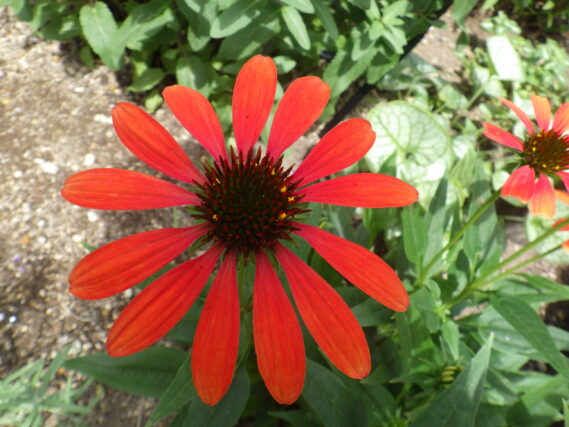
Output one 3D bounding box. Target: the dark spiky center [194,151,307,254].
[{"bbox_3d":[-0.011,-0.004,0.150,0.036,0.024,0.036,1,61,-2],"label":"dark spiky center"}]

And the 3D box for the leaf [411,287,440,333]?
[{"bbox_3d":[0.137,0.094,0.450,0.032,0.012,0.041,5,68,18],"label":"leaf"}]

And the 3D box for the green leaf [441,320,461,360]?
[{"bbox_3d":[0.162,0.124,0.450,0.017,0.010,0.037,-18,71,-10],"label":"green leaf"}]

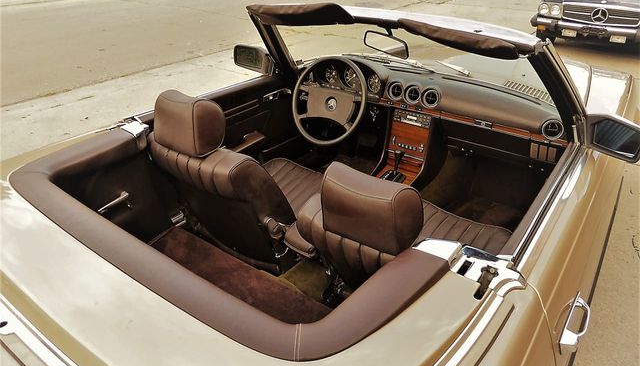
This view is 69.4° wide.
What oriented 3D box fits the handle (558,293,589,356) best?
[{"bbox_3d":[0.625,0.343,1.132,0.045,0.045,0.195,20,35,33],"label":"handle"}]

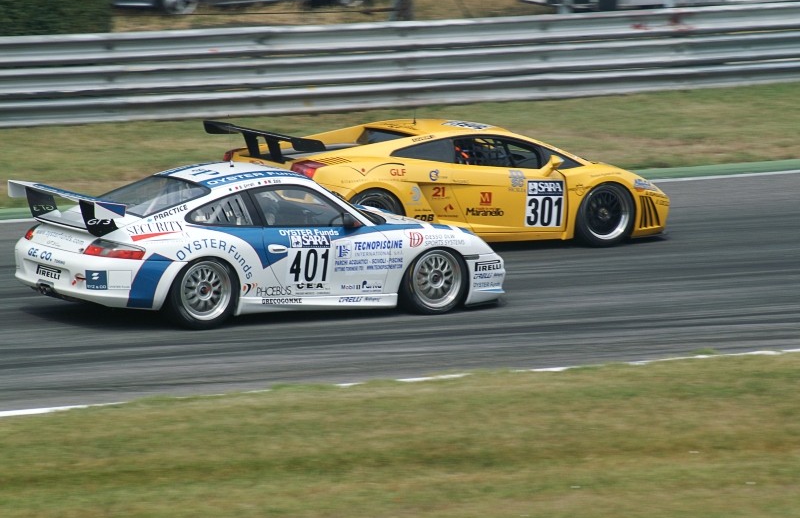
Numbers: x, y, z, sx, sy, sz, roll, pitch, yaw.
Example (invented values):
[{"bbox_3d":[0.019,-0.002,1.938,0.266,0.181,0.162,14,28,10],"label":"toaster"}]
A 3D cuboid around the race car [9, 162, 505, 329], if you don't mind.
[{"bbox_3d":[-1.134,-0.191,59.865,4.450,1.260,1.790,-3,9,-34],"label":"race car"}]

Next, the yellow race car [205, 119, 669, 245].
[{"bbox_3d":[0.410,-0.753,65.252,4.360,1.150,1.930,-3,9,-32],"label":"yellow race car"}]

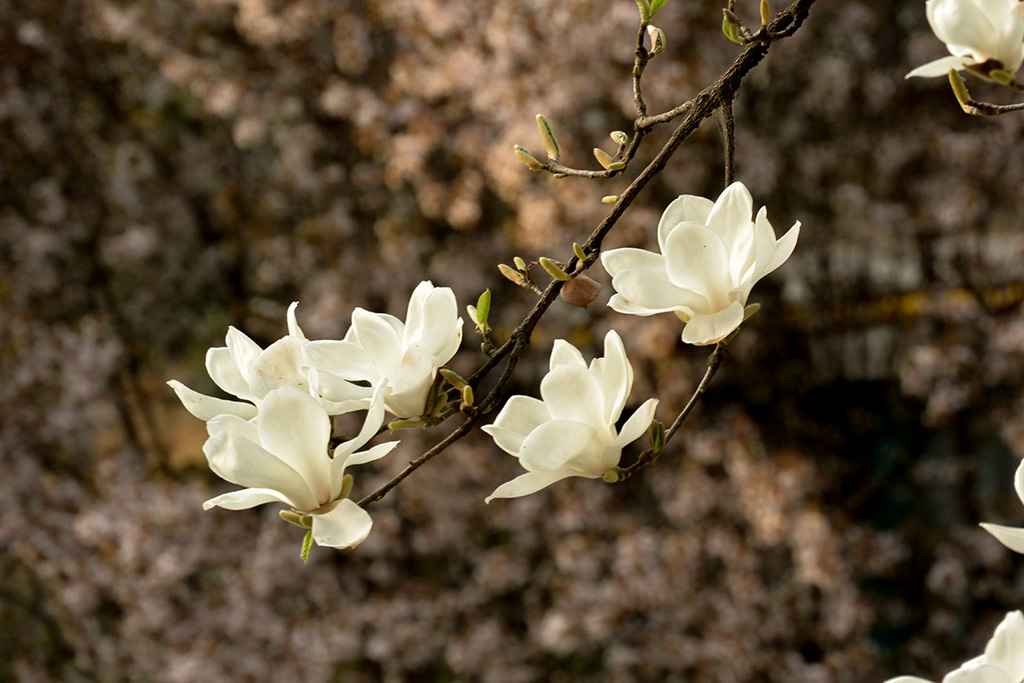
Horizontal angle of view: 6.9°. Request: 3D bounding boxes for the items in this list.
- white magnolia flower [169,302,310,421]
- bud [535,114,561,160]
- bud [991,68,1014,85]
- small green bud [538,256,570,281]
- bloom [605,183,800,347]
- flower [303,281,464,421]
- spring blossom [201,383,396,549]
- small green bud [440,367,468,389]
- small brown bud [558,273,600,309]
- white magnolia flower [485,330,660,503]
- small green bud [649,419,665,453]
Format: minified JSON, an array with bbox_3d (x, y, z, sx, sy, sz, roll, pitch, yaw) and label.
[{"bbox_3d":[-0.167,0.015,5.320,0.100,0.085,0.098,-8,20,30],"label":"white magnolia flower"},{"bbox_3d":[0.022,-0.128,5.300,0.009,0.029,0.009,-19,0,0],"label":"bud"},{"bbox_3d":[0.309,-0.167,5.330,0.017,0.009,0.009,27,0,-9],"label":"bud"},{"bbox_3d":[0.027,-0.046,5.290,0.022,0.007,0.007,34,0,-6],"label":"small green bud"},{"bbox_3d":[0.118,-0.048,5.300,0.121,0.098,0.112,2,26,30],"label":"bloom"},{"bbox_3d":[-0.080,0.006,5.300,0.098,0.086,0.092,-11,15,30],"label":"flower"},{"bbox_3d":[-0.134,0.076,5.270,0.118,0.098,0.112,-3,28,30],"label":"spring blossom"},{"bbox_3d":[-0.037,0.023,5.290,0.020,0.008,0.008,36,0,-9],"label":"small green bud"},{"bbox_3d":[0.042,-0.032,5.310,0.026,0.022,0.014,0,0,0],"label":"small brown bud"},{"bbox_3d":[0.036,0.050,5.300,0.114,0.096,0.108,-15,22,30],"label":"white magnolia flower"},{"bbox_3d":[0.091,0.059,5.300,0.010,0.021,0.009,2,0,0],"label":"small green bud"}]

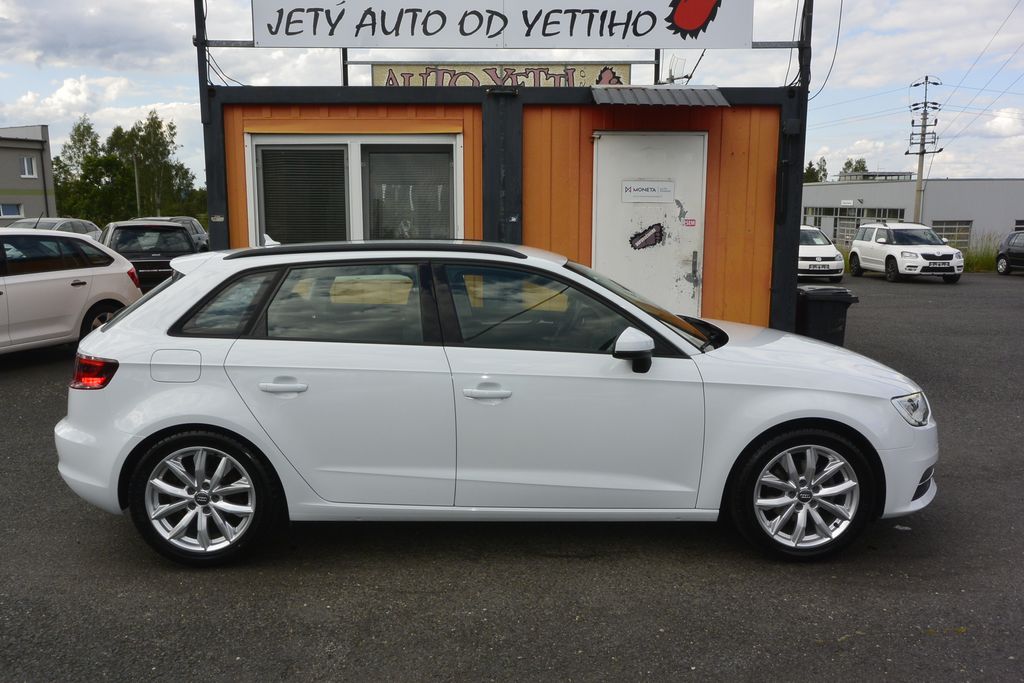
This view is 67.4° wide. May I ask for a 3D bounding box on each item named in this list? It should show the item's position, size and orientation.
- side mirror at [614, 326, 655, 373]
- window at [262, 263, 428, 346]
[{"bbox_3d":[0.521,0.037,3.244,0.180,0.205,0.220,0,8,-2],"label":"side mirror"},{"bbox_3d":[-0.712,-0.165,3.328,0.680,0.370,0.060,0,-14,-2],"label":"window"}]

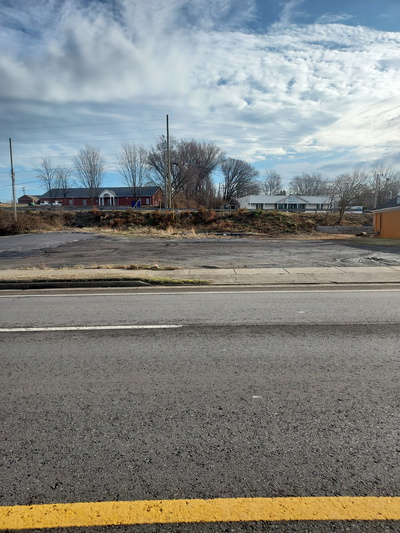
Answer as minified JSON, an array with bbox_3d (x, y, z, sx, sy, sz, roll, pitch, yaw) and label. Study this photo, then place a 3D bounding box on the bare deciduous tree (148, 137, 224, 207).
[{"bbox_3d":[-3.105,-21.733,85.000,17.478,16.492,16.604,-1,5,0],"label":"bare deciduous tree"}]

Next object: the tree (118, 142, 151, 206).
[{"bbox_3d":[-17.722,-24.892,100.000,8.658,17.489,8.225,-1,5,0],"label":"tree"}]

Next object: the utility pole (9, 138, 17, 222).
[{"bbox_3d":[-22.829,-10.471,45.000,0.320,10.330,0.320,-1,5,0],"label":"utility pole"}]

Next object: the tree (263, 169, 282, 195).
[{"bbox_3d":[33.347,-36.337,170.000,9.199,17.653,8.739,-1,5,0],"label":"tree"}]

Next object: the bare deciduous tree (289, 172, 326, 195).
[{"bbox_3d":[48.884,-34.375,165.000,16.964,15.330,16.116,-1,5,0],"label":"bare deciduous tree"}]

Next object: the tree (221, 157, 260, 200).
[{"bbox_3d":[13.697,-29.085,125.000,13.528,16.396,12.852,-1,5,0],"label":"tree"}]

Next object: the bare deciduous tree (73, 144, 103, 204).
[{"bbox_3d":[-30.168,-24.621,100.000,8.658,16.943,8.225,-1,5,0],"label":"bare deciduous tree"}]

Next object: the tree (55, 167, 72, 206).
[{"bbox_3d":[-38.040,-22.294,103.000,5.016,11.259,4.765,-1,5,0],"label":"tree"}]

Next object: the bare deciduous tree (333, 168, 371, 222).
[{"bbox_3d":[20.495,-9.740,50.000,5.141,7.652,4.884,-1,5,0],"label":"bare deciduous tree"}]

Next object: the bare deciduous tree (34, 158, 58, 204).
[{"bbox_3d":[-42.777,-23.409,103.000,6.688,13.510,6.354,-1,5,0],"label":"bare deciduous tree"}]

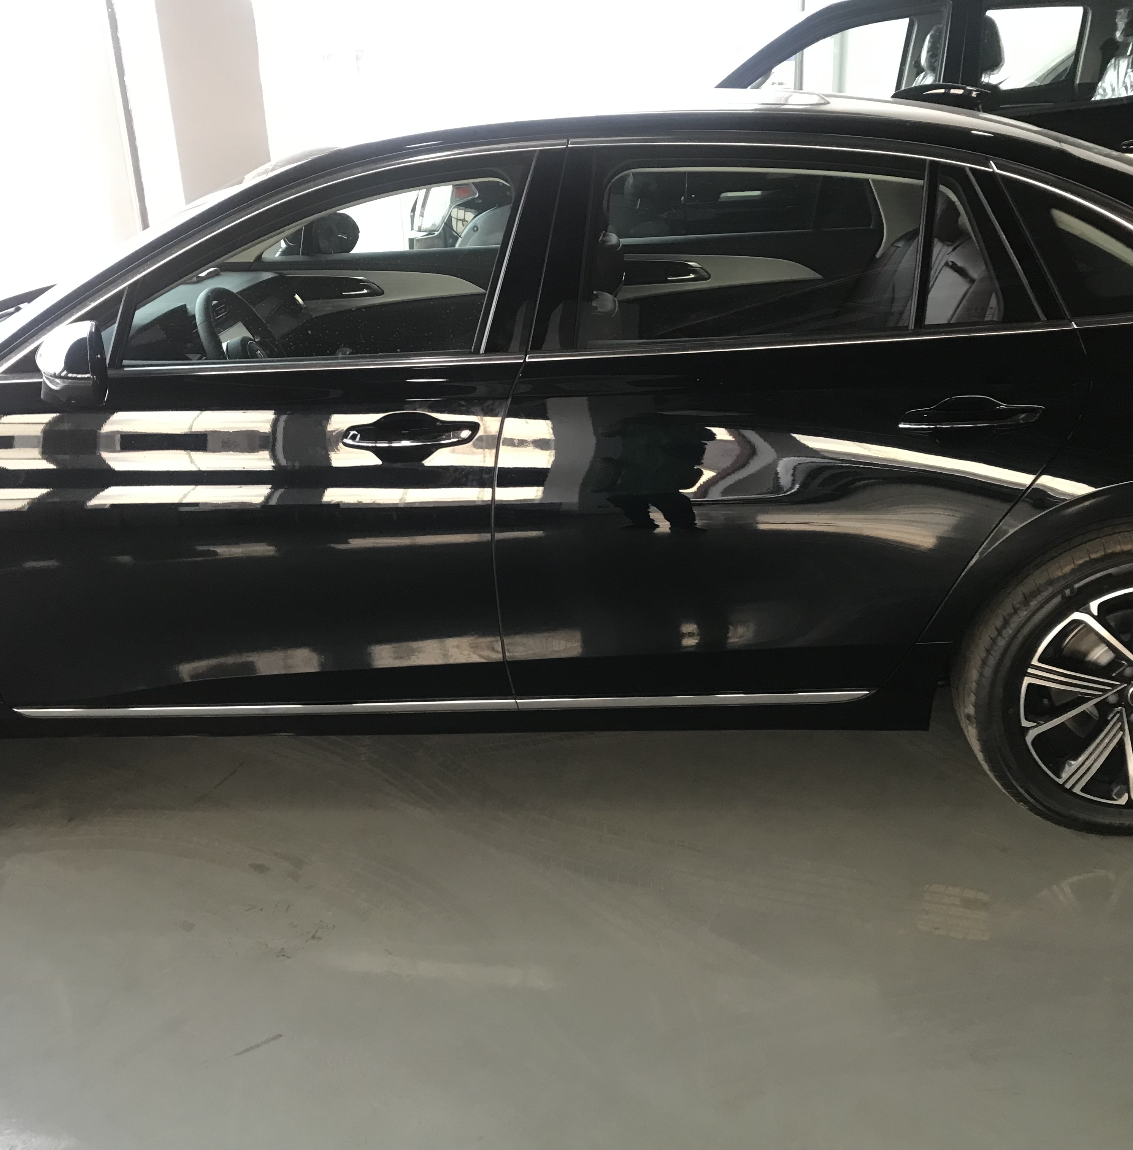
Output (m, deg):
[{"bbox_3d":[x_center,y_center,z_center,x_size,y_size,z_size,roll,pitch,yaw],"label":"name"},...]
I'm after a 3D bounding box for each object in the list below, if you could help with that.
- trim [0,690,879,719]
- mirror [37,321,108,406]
[{"bbox_3d":[-0.284,0.268,2.570,1.809,0.028,0.022,-2,21,5],"label":"trim"},{"bbox_3d":[-0.921,-0.400,2.328,0.135,0.165,0.210,-5,21,-6],"label":"mirror"}]

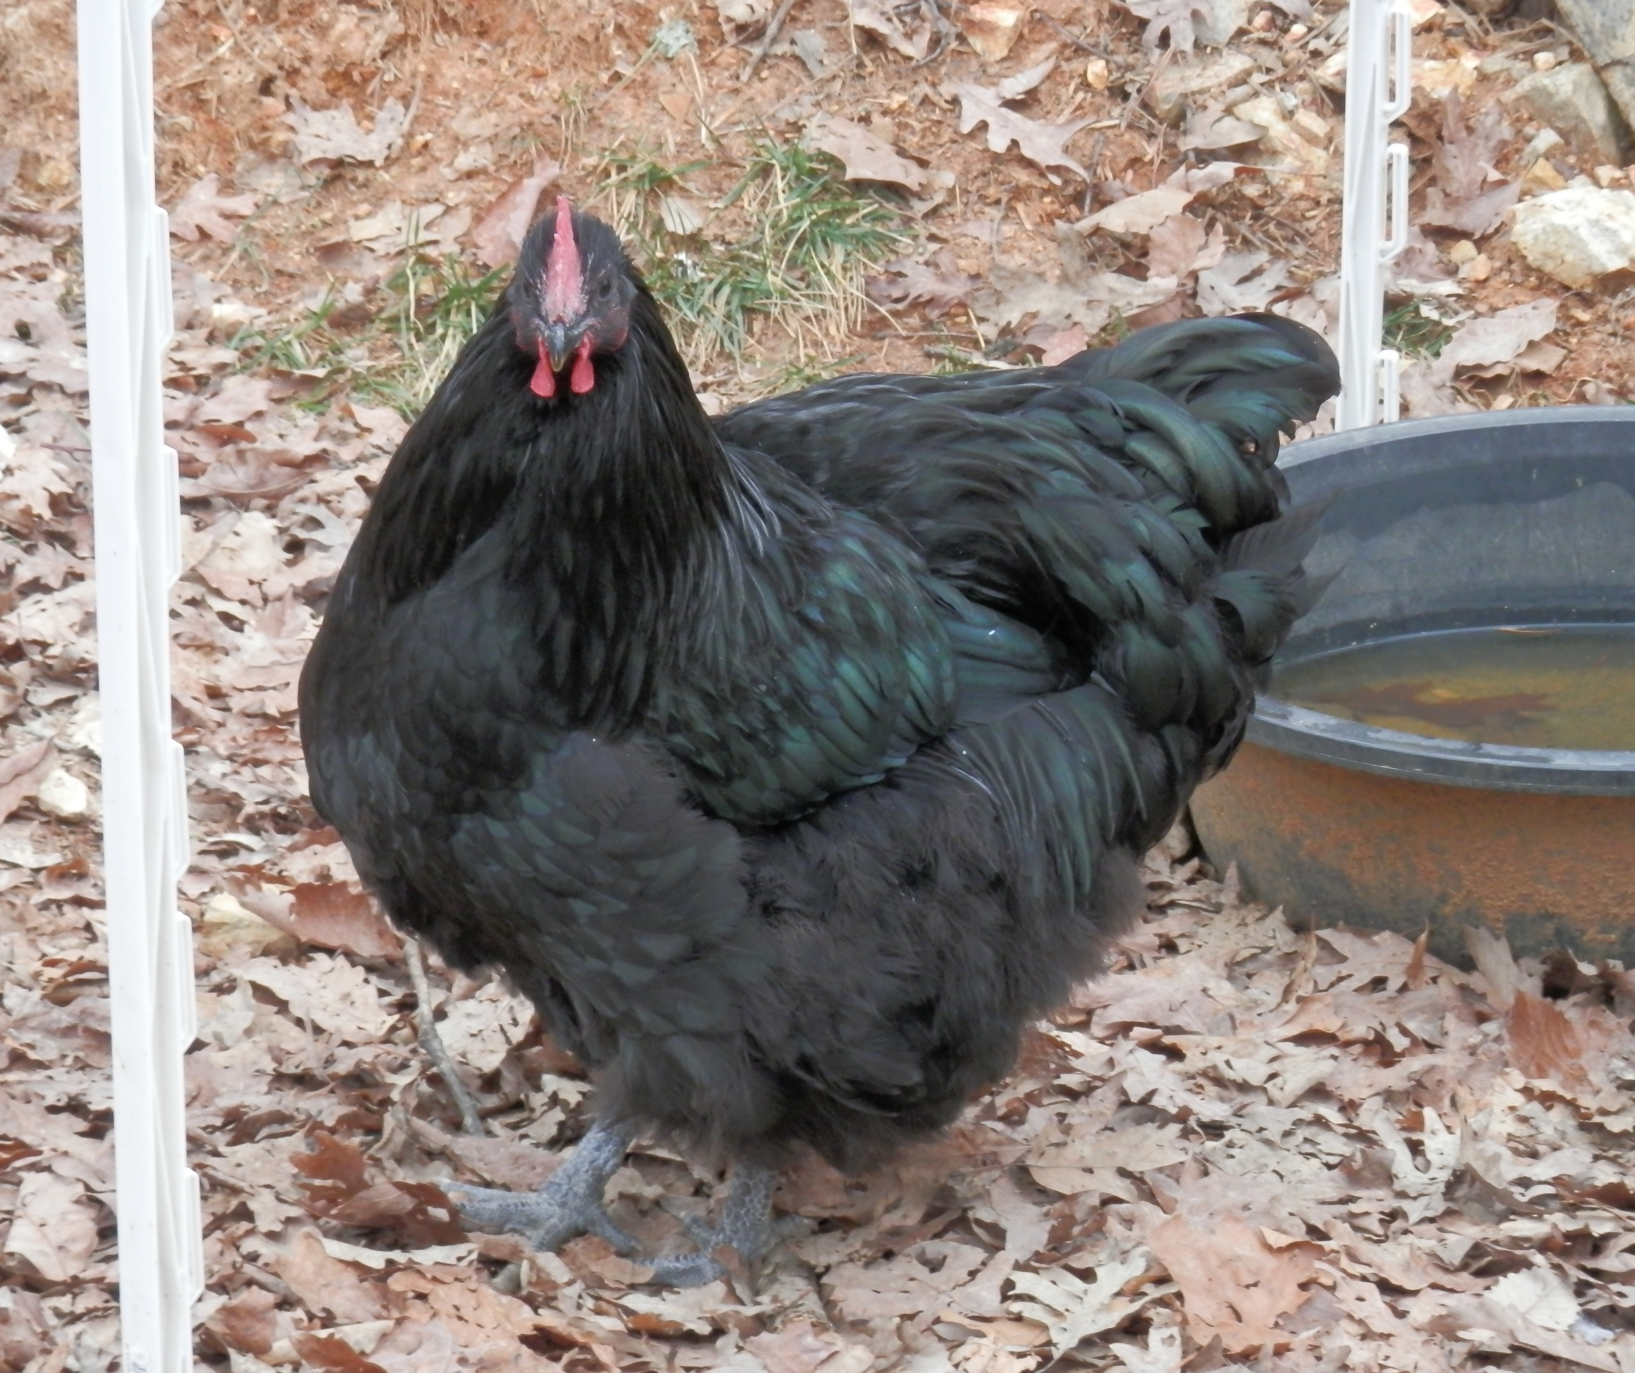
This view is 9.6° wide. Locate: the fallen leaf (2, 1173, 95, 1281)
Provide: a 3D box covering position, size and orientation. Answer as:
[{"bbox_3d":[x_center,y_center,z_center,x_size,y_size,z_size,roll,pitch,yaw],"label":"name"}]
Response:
[{"bbox_3d":[-0.325,0.230,4.161,0.038,0.014,0.067,3,40,3],"label":"fallen leaf"}]

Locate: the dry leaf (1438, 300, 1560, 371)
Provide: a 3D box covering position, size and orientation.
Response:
[{"bbox_3d":[0.355,-0.183,5.103,0.065,0.020,0.054,0,21,0],"label":"dry leaf"}]

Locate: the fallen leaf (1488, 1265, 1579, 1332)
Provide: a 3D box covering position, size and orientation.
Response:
[{"bbox_3d":[0.304,0.255,4.102,0.041,0.012,0.031,27,46,30],"label":"fallen leaf"}]

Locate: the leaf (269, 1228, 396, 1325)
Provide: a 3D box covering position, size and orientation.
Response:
[{"bbox_3d":[-0.189,0.230,3.821,0.042,0.016,0.082,-13,31,-22],"label":"leaf"}]

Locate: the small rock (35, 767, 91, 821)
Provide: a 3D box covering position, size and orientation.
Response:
[{"bbox_3d":[-0.334,0.048,4.333,0.023,0.018,0.022,-1,20,0],"label":"small rock"}]

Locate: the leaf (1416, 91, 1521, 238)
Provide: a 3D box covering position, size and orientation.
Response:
[{"bbox_3d":[0.350,-0.281,5.261,0.058,0.055,0.067,0,21,0],"label":"leaf"}]

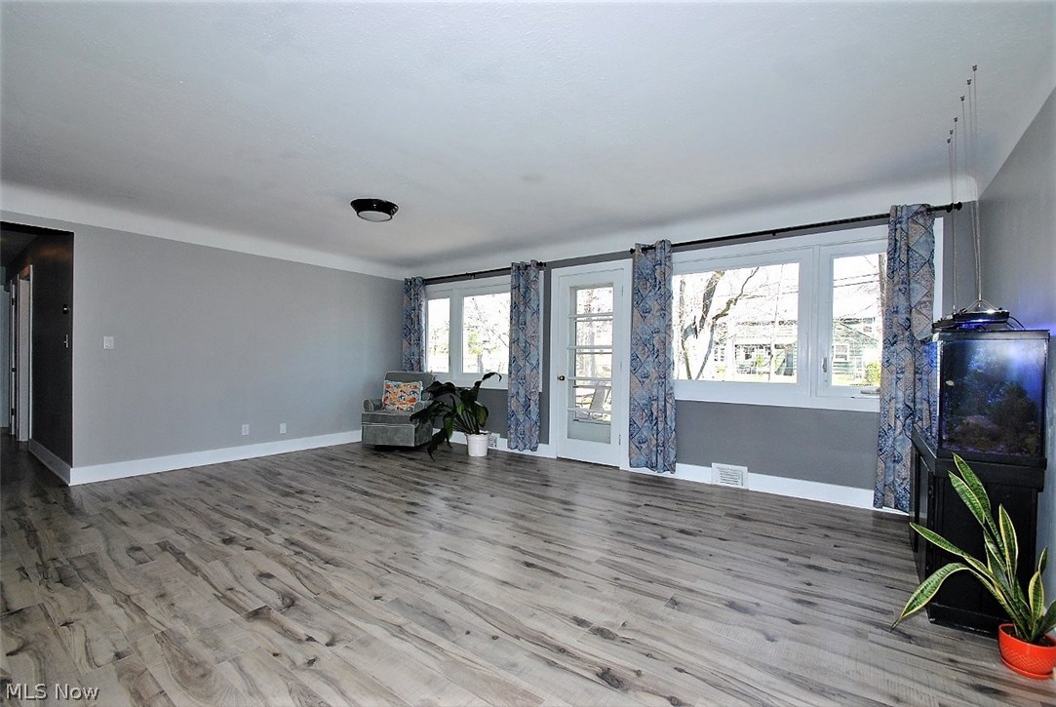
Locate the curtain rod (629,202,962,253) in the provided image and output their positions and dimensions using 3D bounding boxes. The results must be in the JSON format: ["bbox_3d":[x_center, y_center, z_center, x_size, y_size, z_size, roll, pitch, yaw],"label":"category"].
[{"bbox_3d":[1.958,-1.003,3.653,2.380,0.050,0.080,0,0,36],"label":"curtain rod"}]

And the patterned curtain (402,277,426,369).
[{"bbox_3d":[-1.598,0.023,6.223,0.440,2.180,0.110,0,0,36],"label":"patterned curtain"}]

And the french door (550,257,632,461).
[{"bbox_3d":[0.641,0.116,4.711,0.965,2.130,0.100,0,0,36],"label":"french door"}]

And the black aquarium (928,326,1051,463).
[{"bbox_3d":[2.260,0.186,2.290,0.335,0.545,1.170,0,0,37],"label":"black aquarium"}]

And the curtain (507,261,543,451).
[{"bbox_3d":[-0.031,0.032,5.096,0.450,2.180,0.110,0,0,36],"label":"curtain"}]

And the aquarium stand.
[{"bbox_3d":[2.251,0.822,2.290,0.340,0.725,1.180,0,0,37],"label":"aquarium stand"}]

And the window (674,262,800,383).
[{"bbox_3d":[1.779,-0.239,3.921,1.103,1.005,0.070,0,0,36],"label":"window"}]

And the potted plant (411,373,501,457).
[{"bbox_3d":[-0.762,0.691,5.147,0.970,0.950,0.750,0,0,0],"label":"potted plant"}]

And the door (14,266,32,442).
[{"bbox_3d":[-6.180,0.060,5.452,1.000,2.130,0.110,0,0,36],"label":"door"}]

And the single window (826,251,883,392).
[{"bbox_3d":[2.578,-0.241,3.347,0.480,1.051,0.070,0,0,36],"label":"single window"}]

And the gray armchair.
[{"bbox_3d":[-1.606,0.695,5.627,0.710,0.940,0.790,0,0,14],"label":"gray armchair"}]

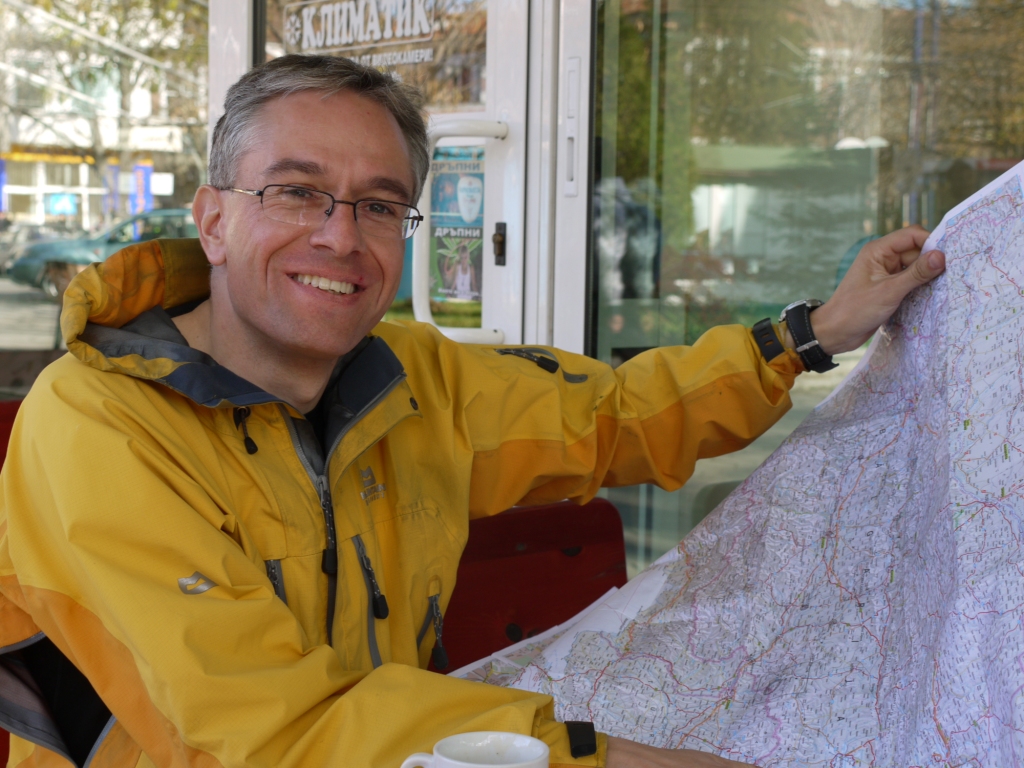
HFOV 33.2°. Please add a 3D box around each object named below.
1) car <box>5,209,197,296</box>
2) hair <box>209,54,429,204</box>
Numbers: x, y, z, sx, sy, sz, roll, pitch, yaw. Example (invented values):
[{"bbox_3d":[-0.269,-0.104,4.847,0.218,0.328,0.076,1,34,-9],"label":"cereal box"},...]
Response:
[{"bbox_3d":[-5.480,-1.985,26.300,4.350,1.410,1.700,0,5,-15],"label":"car"},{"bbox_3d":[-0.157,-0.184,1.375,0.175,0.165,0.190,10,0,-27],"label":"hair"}]

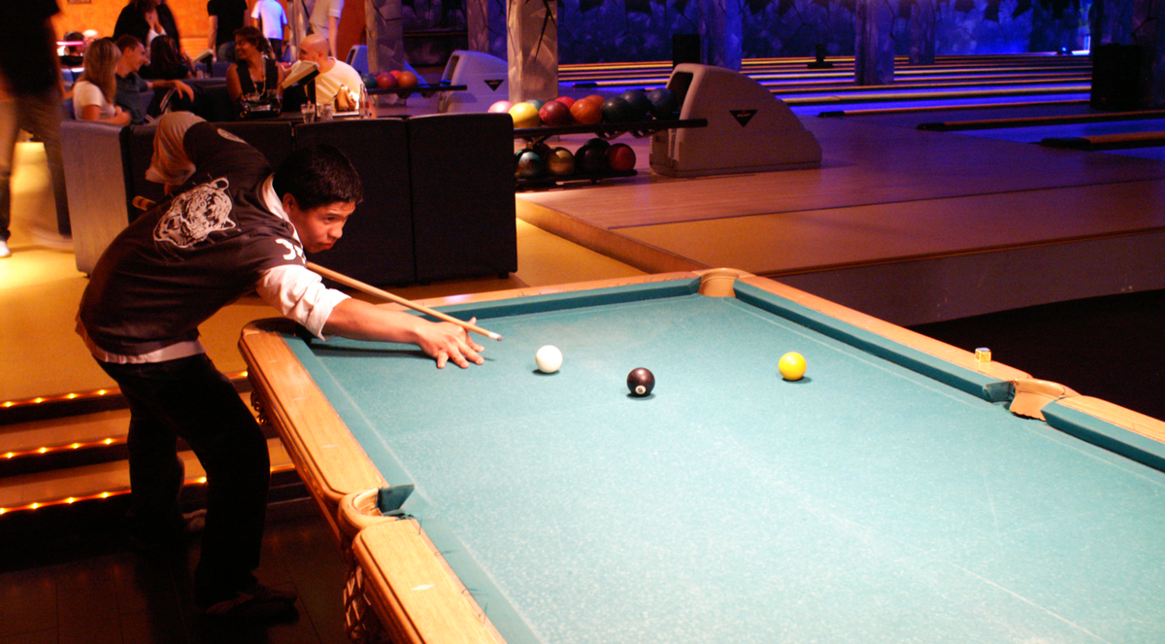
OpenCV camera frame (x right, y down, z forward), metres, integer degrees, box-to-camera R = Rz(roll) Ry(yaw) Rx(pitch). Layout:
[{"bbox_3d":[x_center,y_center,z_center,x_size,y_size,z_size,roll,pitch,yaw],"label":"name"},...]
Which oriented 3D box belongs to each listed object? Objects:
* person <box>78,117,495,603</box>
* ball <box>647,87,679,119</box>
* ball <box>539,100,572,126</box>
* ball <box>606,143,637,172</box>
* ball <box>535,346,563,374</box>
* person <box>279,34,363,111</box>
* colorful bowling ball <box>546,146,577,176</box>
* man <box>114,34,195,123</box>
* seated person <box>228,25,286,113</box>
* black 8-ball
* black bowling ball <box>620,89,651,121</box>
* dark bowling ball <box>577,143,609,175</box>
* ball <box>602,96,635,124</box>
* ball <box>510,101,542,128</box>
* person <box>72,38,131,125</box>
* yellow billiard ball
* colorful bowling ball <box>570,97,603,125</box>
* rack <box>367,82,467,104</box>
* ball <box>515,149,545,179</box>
[{"bbox_3d":[-0.773,0.124,2.987,1.330,1.270,0.580,8,17,29],"label":"person"},{"bbox_3d":[0.557,-1.531,8.170,0.216,0.216,0.216,-1,15,0],"label":"ball"},{"bbox_3d":[-0.182,-1.352,7.710,0.216,0.216,0.216,-1,15,0],"label":"ball"},{"bbox_3d":[0.266,-1.133,8.130,0.216,0.216,0.216,0,15,0],"label":"ball"},{"bbox_3d":[-0.072,0.079,2.487,0.057,0.057,0.057,-1,15,0],"label":"ball"},{"bbox_3d":[-1.672,-1.284,7.583,0.600,1.136,0.750,0,15,3],"label":"person"},{"bbox_3d":[-0.151,-1.092,7.950,0.216,0.216,0.216,-1,15,0],"label":"colorful bowling ball"},{"bbox_3d":[-2.882,-1.393,8.039,0.750,1.160,0.580,-4,15,-14],"label":"man"},{"bbox_3d":[-2.102,-1.321,7.637,0.500,1.192,0.750,-7,16,-21],"label":"seated person"},{"bbox_3d":[0.118,0.121,2.357,0.057,0.057,0.057,-1,15,0],"label":"black 8-ball"},{"bbox_3d":[0.364,-1.503,8.100,0.216,0.216,0.216,-1,15,0],"label":"black bowling ball"},{"bbox_3d":[0.050,-1.116,8.030,0.216,0.216,0.216,-1,15,0],"label":"dark bowling ball"},{"bbox_3d":[0.240,-1.431,7.980,0.216,0.216,0.216,0,15,0],"label":"ball"},{"bbox_3d":[-0.386,-1.327,7.630,0.216,0.216,0.216,-1,15,0],"label":"ball"},{"bbox_3d":[-2.843,-1.249,7.528,0.750,1.140,0.500,-7,16,-23],"label":"person"},{"bbox_3d":[0.440,0.092,2.437,0.057,0.057,0.057,-1,15,0],"label":"yellow billiard ball"},{"bbox_3d":[0.028,-1.403,7.860,0.216,0.216,0.216,0,15,0],"label":"colorful bowling ball"},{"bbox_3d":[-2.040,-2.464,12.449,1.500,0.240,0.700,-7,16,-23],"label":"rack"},{"bbox_3d":[-0.363,-1.074,7.880,0.216,0.216,0.216,-1,15,0],"label":"ball"}]

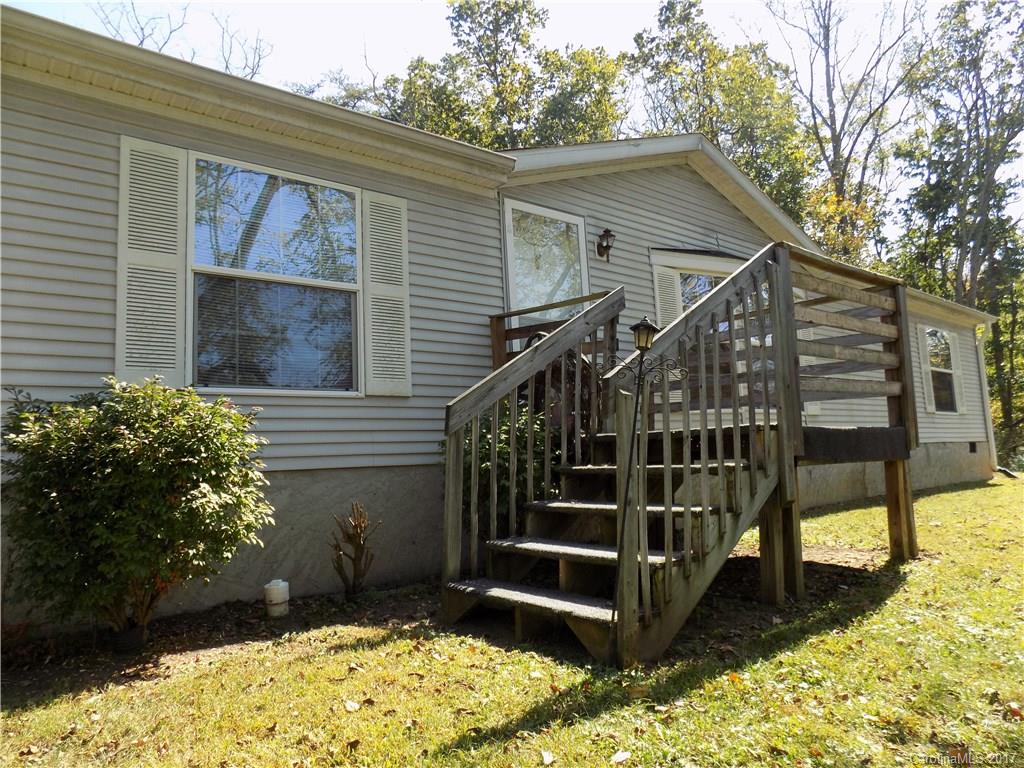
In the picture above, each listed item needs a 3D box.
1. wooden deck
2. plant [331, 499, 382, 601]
[{"bbox_3d":[0.720,0.310,4.588,2.916,1.956,2.540,3,-7,-37],"label":"wooden deck"},{"bbox_3d":[-1.035,1.084,4.466,0.325,0.633,0.295,3,-7,-37],"label":"plant"}]

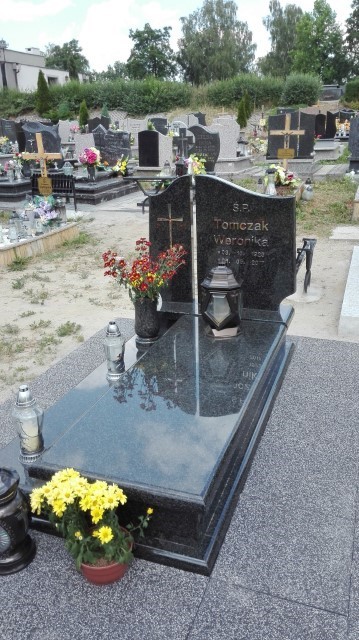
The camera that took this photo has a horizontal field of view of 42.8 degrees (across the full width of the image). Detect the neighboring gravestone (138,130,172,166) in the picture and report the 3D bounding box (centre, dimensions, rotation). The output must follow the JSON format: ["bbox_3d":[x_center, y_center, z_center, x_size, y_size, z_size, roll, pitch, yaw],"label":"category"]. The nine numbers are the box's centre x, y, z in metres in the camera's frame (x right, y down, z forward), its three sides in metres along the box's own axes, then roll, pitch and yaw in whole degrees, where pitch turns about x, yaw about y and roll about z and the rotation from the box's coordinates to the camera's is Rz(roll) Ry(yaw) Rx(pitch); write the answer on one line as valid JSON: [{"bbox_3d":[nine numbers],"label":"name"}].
[{"bbox_3d":[-0.660,-4.719,12.600,0.920,0.950,0.160,7,22,20],"label":"neighboring gravestone"}]

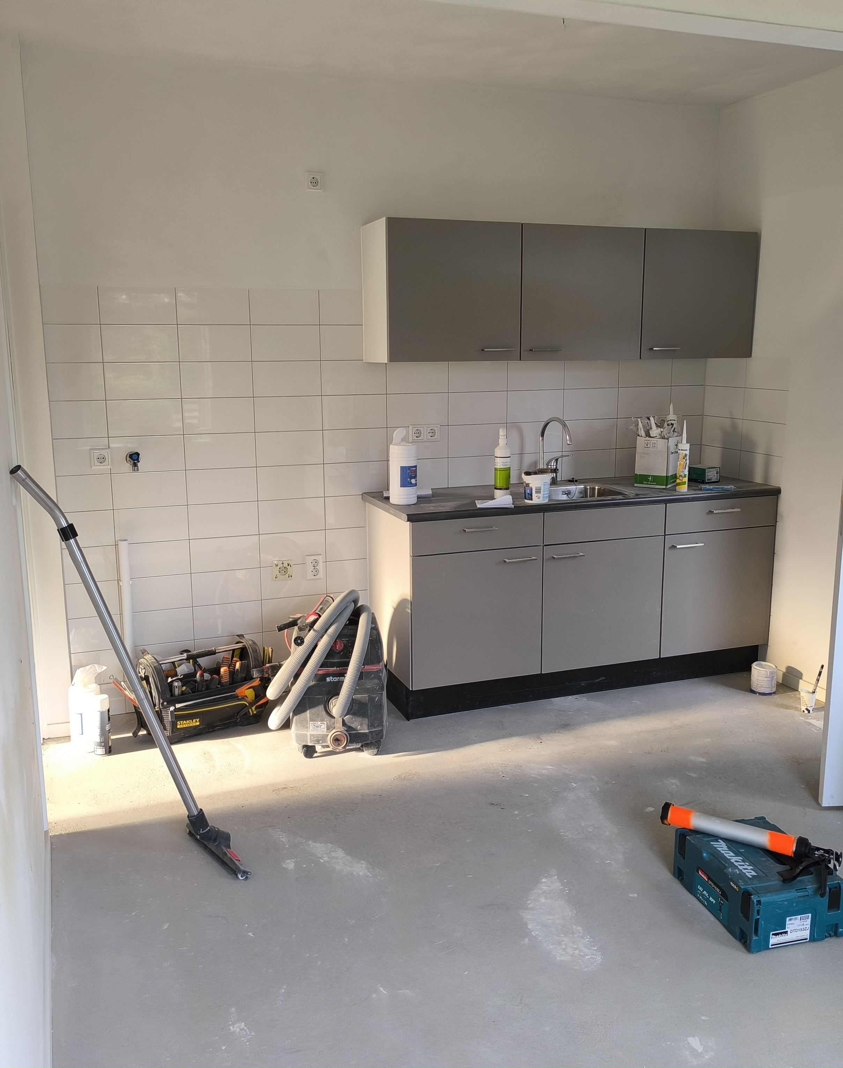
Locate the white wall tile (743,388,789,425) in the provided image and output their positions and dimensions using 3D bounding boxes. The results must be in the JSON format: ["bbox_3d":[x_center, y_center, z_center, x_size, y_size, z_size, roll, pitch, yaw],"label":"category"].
[{"bbox_3d":[1.603,-0.597,4.407,0.010,0.147,0.297,-4,12,-20],"label":"white wall tile"}]

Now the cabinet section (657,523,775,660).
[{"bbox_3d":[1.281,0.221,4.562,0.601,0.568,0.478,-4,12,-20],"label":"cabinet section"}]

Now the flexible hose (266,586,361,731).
[{"bbox_3d":[-0.416,0.487,3.667,0.370,0.500,0.320,-2,12,-7],"label":"flexible hose"}]

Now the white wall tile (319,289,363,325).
[{"bbox_3d":[-0.299,-0.986,4.128,0.298,0.148,0.010,-5,12,-20],"label":"white wall tile"}]

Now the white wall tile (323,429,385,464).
[{"bbox_3d":[-0.295,-0.397,4.233,0.297,0.147,0.010,-4,12,-20],"label":"white wall tile"}]

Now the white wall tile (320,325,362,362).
[{"bbox_3d":[-0.299,-0.837,4.147,0.297,0.147,0.010,-4,12,-20],"label":"white wall tile"}]

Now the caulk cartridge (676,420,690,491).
[{"bbox_3d":[1.191,-0.352,4.286,0.050,0.319,0.050,3,12,15],"label":"caulk cartridge"}]

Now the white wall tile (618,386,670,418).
[{"bbox_3d":[1.111,-0.654,4.732,0.304,0.148,0.010,-4,12,-20],"label":"white wall tile"}]

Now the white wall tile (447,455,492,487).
[{"bbox_3d":[0.266,-0.296,4.492,0.298,0.148,0.010,-4,12,-20],"label":"white wall tile"}]

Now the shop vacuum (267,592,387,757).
[{"bbox_3d":[-0.373,0.537,3.761,0.430,0.595,0.460,-2,11,-6],"label":"shop vacuum"}]

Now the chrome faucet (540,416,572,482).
[{"bbox_3d":[0.621,-0.379,4.393,0.055,0.325,0.225,-7,13,-31],"label":"chrome faucet"}]

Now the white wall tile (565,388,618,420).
[{"bbox_3d":[0.832,-0.633,4.642,0.299,0.149,0.010,-4,12,-20],"label":"white wall tile"}]

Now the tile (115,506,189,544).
[{"bbox_3d":[-1.141,-0.040,4.015,0.298,0.148,0.010,-4,12,-20],"label":"tile"}]

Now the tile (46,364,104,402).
[{"bbox_3d":[-1.390,-0.611,3.809,0.220,0.148,0.010,-4,12,-20],"label":"tile"}]

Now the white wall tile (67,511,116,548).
[{"bbox_3d":[-1.382,-0.021,3.929,0.210,0.148,0.010,-4,12,-20],"label":"white wall tile"}]

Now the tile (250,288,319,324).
[{"bbox_3d":[-0.582,-0.967,4.043,0.299,0.149,0.010,-4,12,-20],"label":"tile"}]

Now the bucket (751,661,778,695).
[{"bbox_3d":[1.562,0.658,4.305,0.110,0.120,0.110,0,11,0],"label":"bucket"}]

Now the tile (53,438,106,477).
[{"bbox_3d":[-1.384,-0.315,3.866,0.210,0.149,0.010,-4,12,-20],"label":"tile"}]

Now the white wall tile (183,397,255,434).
[{"bbox_3d":[-0.866,-0.506,4.038,0.299,0.148,0.010,-5,13,-20],"label":"white wall tile"}]

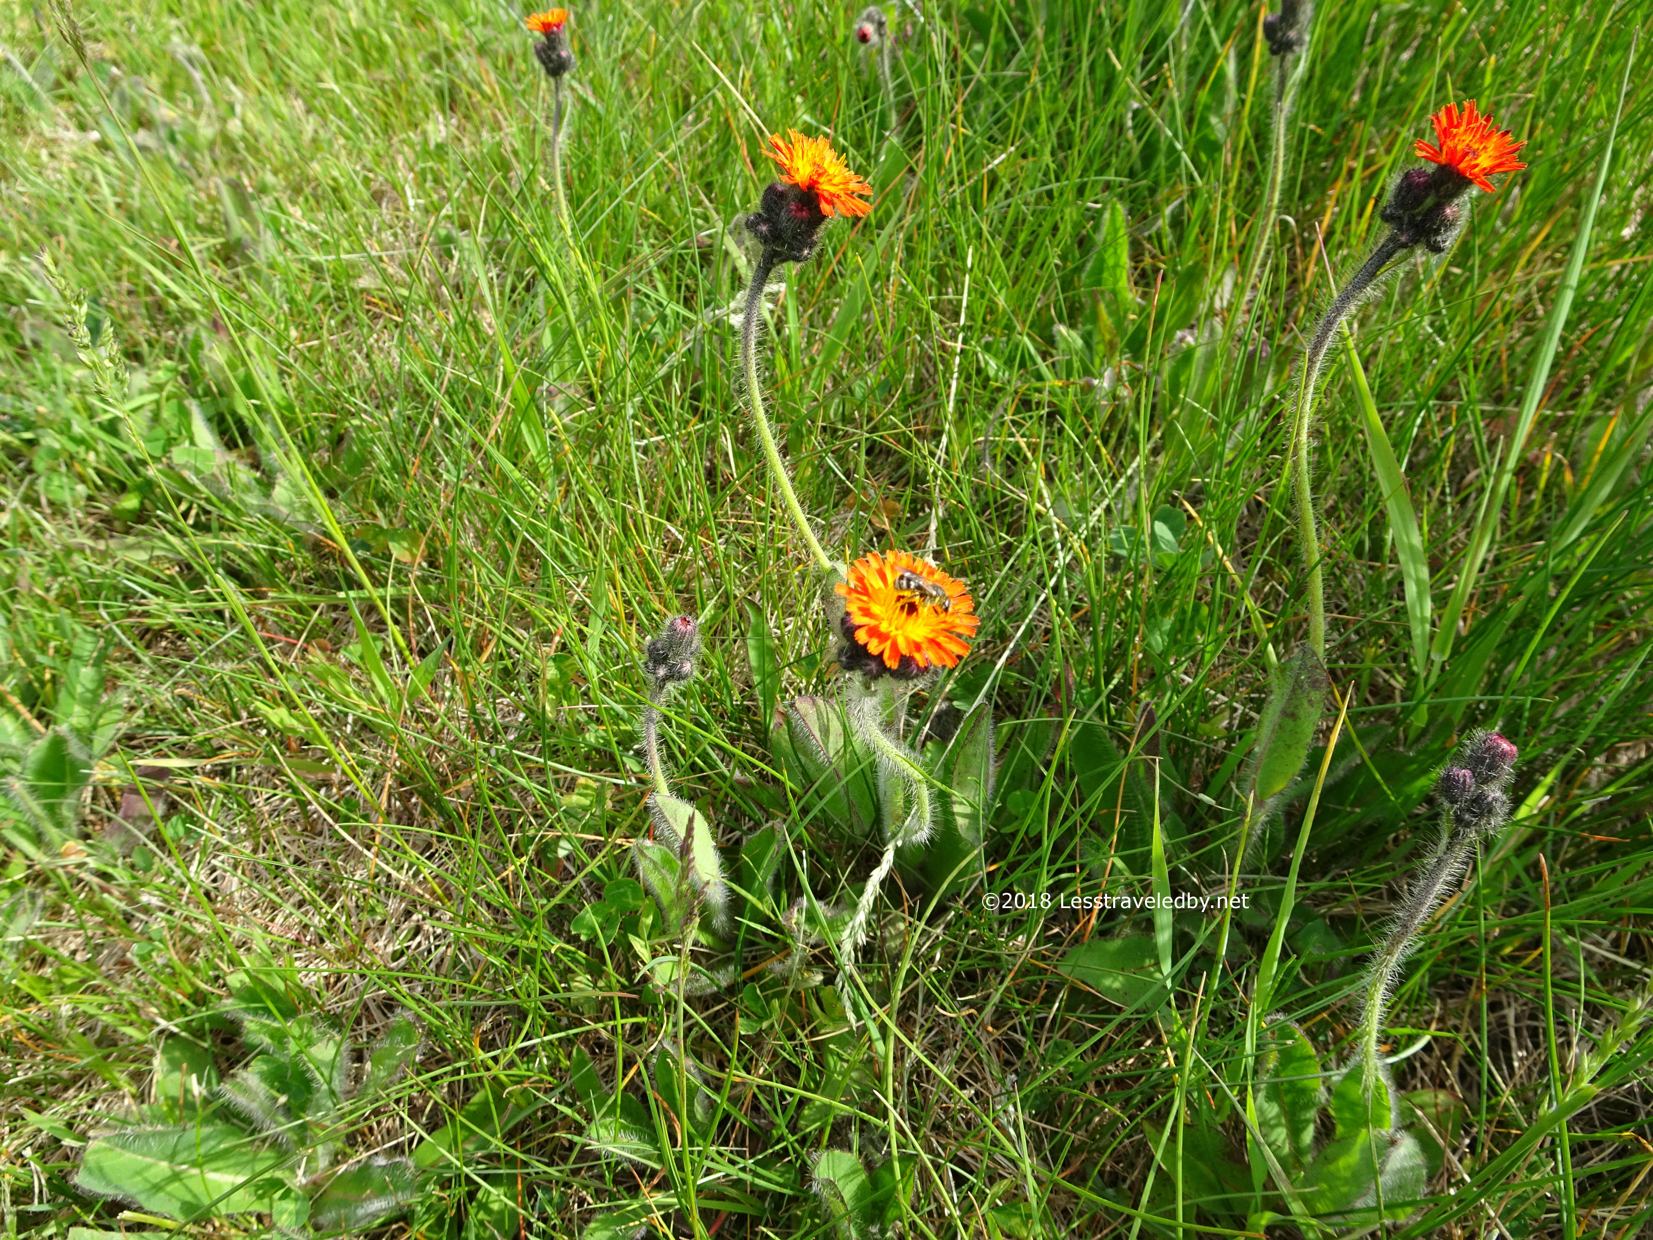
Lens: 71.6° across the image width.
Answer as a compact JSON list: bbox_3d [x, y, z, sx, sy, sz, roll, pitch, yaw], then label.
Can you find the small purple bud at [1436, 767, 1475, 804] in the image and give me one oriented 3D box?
[{"bbox_3d":[0.097,0.026,0.177,0.006,0.006,0.006,11,33,30],"label":"small purple bud"}]

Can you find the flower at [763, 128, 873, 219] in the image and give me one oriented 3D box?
[{"bbox_3d":[-0.002,-0.081,0.210,0.023,0.010,0.023,30,36,-11],"label":"flower"}]

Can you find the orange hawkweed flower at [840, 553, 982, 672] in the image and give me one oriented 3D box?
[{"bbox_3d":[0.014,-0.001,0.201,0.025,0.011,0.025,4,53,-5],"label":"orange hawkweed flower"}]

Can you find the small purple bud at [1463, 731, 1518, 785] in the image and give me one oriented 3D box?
[{"bbox_3d":[0.102,0.021,0.176,0.007,0.009,0.007,-16,55,-41],"label":"small purple bud"}]

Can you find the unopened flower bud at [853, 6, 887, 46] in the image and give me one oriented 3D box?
[{"bbox_3d":[0.016,-0.218,0.420,0.012,0.013,0.012,-17,51,10],"label":"unopened flower bud"}]

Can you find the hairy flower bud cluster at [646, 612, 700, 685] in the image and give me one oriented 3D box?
[{"bbox_3d":[-0.035,0.007,0.265,0.013,0.016,0.013,7,43,-7],"label":"hairy flower bud cluster"}]

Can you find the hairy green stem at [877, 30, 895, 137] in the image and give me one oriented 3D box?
[{"bbox_3d":[0.023,-0.203,0.435,0.004,0.040,0.004,-5,44,5],"label":"hairy green stem"}]

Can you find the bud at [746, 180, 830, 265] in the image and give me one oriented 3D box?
[{"bbox_3d":[-0.007,-0.073,0.212,0.015,0.014,0.015,19,35,-8],"label":"bud"}]

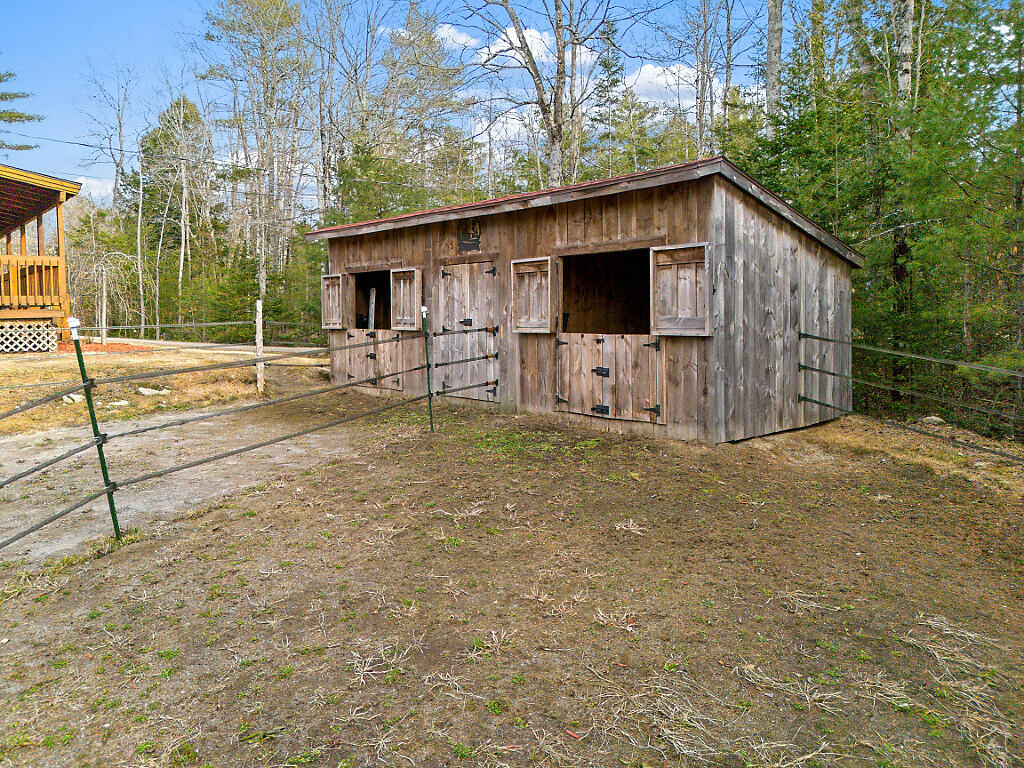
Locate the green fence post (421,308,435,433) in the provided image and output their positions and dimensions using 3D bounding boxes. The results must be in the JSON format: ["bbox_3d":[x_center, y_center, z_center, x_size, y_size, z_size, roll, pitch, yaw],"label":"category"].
[{"bbox_3d":[-0.994,-0.167,8.479,0.065,1.498,0.065,-1,6,19],"label":"green fence post"}]

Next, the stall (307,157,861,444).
[{"bbox_3d":[0.553,-1.208,11.609,3.858,2.959,8.555,-5,7,-43],"label":"stall"}]

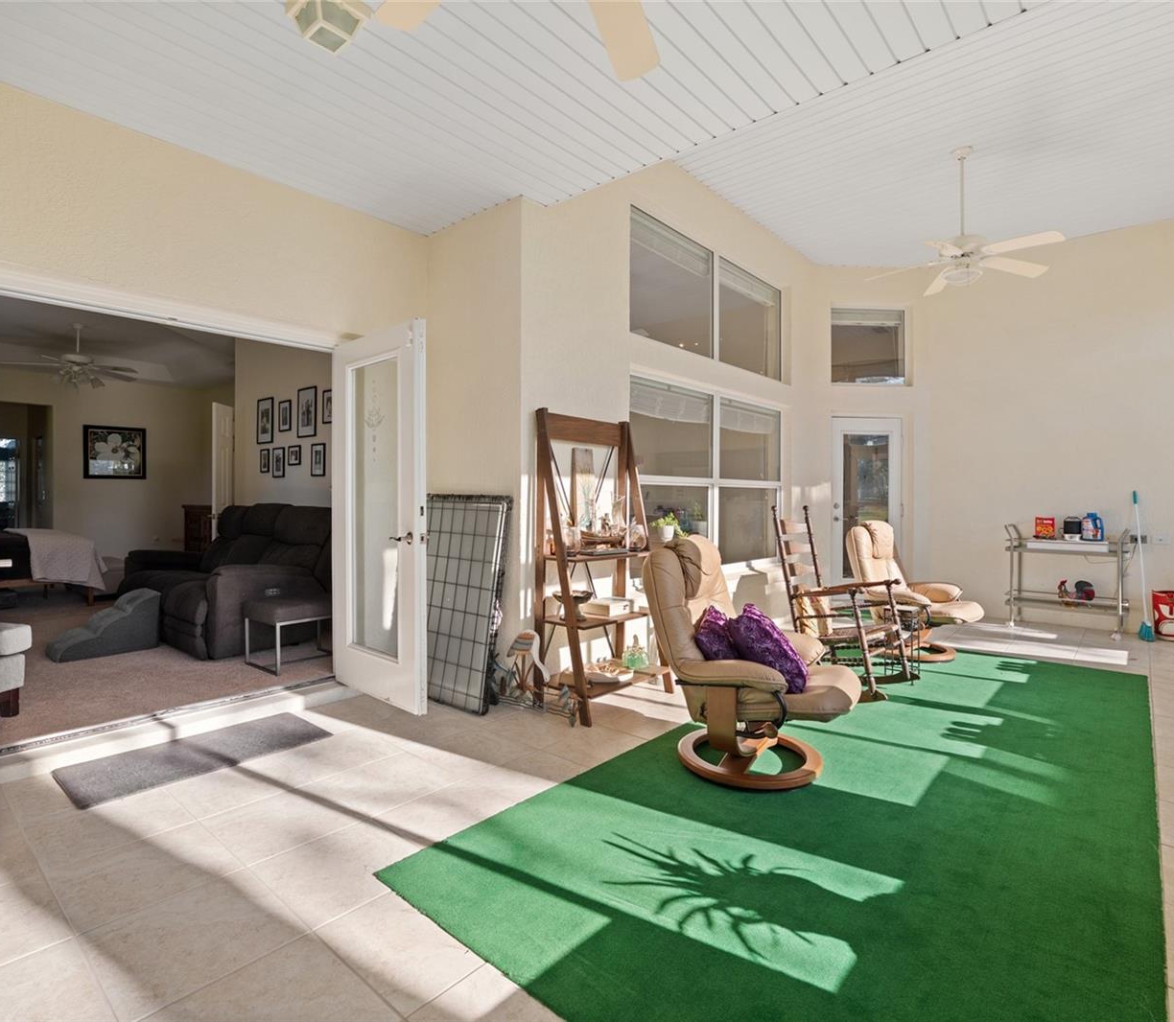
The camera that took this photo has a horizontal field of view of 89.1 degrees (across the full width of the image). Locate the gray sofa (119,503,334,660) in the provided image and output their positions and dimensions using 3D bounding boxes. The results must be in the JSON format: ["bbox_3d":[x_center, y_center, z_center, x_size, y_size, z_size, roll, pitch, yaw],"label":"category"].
[{"bbox_3d":[-3.052,0.490,5.096,2.100,1.055,1.020,1,2,39],"label":"gray sofa"}]

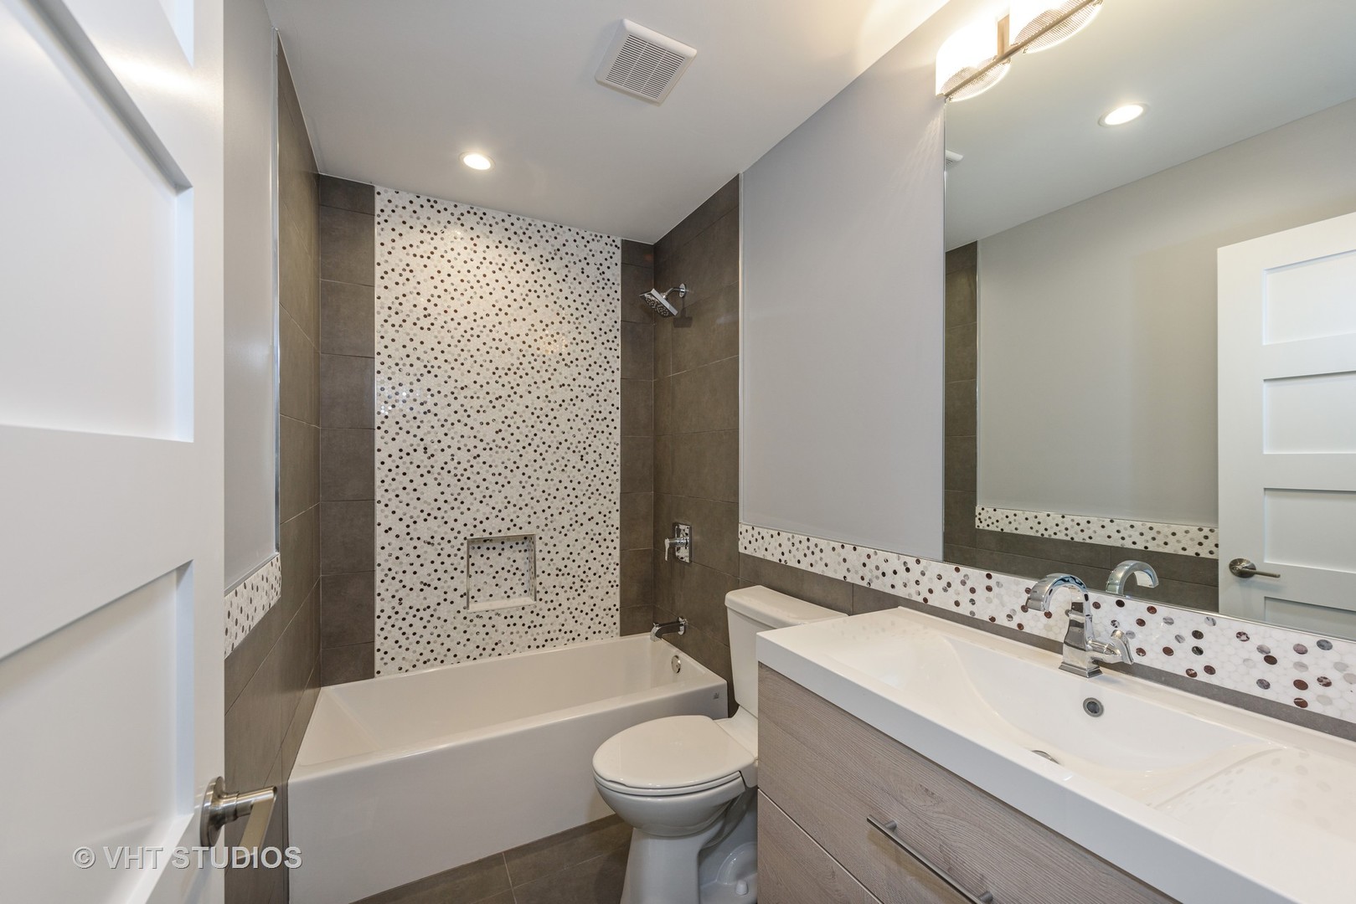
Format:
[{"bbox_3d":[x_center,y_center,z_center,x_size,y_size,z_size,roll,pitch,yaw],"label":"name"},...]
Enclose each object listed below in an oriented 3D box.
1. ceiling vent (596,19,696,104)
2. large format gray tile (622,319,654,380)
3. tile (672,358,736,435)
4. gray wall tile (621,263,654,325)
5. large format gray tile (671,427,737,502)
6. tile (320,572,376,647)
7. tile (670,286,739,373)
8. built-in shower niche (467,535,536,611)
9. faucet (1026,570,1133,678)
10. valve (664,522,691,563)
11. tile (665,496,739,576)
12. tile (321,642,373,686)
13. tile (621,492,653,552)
[{"bbox_3d":[-0.097,-1.135,1.563,0.231,0.025,0.242,0,0,-28],"label":"ceiling vent"},{"bbox_3d":[-0.218,-0.552,2.863,0.193,0.307,0.010,0,0,-28],"label":"large format gray tile"},{"bbox_3d":[0.112,-0.245,2.440,0.010,0.306,0.609,0,0,-28],"label":"tile"},{"bbox_3d":[-0.216,-0.853,2.844,0.191,0.305,0.012,0,0,-28],"label":"gray wall tile"},{"bbox_3d":[0.112,0.061,2.426,0.010,0.305,0.604,0,0,-28],"label":"large format gray tile"},{"bbox_3d":[-1.396,0.668,2.227,0.197,0.306,0.010,0,0,-28],"label":"tile"},{"bbox_3d":[0.114,-0.553,2.455,0.010,0.307,0.612,0,0,-28],"label":"tile"},{"bbox_3d":[-0.857,0.575,2.557,0.316,0.337,0.090,0,0,-28],"label":"built-in shower niche"},{"bbox_3d":[0.739,0.330,0.978,0.202,0.200,0.113,0,0,-28],"label":"faucet"},{"bbox_3d":[-0.020,0.446,2.571,0.095,0.179,0.173,0,0,-28],"label":"valve"},{"bbox_3d":[0.109,0.369,2.456,0.010,0.307,0.622,0,0,-28],"label":"tile"},{"bbox_3d":[-1.398,0.899,2.231,0.197,0.148,0.010,0,0,-28],"label":"tile"},{"bbox_3d":[-0.221,0.367,2.837,0.191,0.305,0.010,0,0,-28],"label":"tile"}]

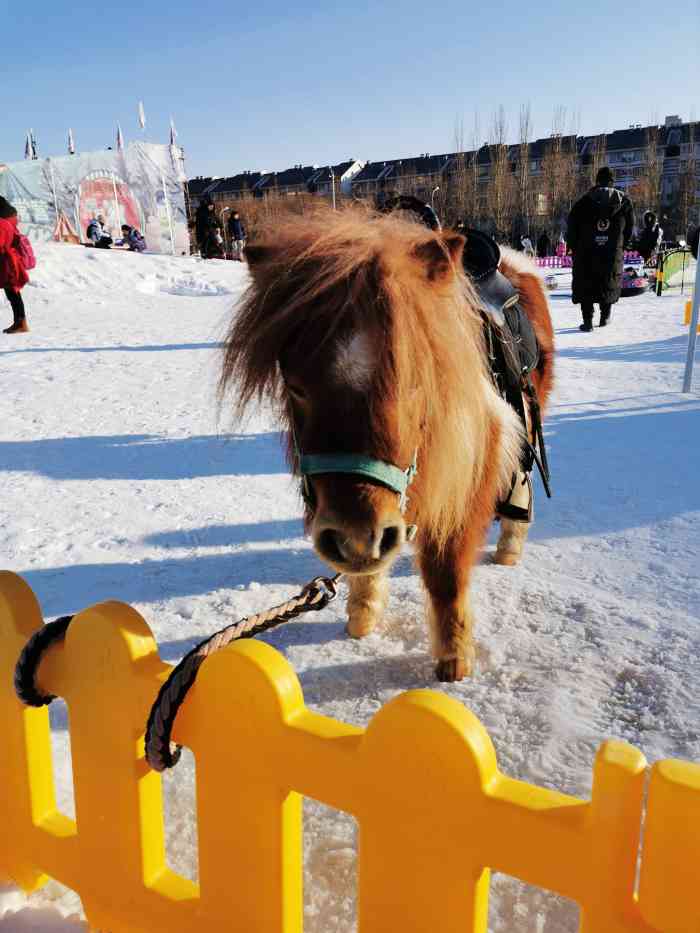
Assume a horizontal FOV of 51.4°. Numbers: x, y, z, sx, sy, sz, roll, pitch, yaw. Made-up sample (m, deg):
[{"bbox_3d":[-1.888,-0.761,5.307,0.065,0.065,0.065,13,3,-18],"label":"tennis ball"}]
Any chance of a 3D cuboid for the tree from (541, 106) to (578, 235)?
[{"bbox_3d":[18.775,-25.715,65.498,3.550,12.480,3.550,-1,17,0],"label":"tree"}]

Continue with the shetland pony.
[{"bbox_3d":[0.233,-0.086,1.891,0.500,1.060,1.360,6,18,22],"label":"shetland pony"}]

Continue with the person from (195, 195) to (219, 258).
[{"bbox_3d":[-4.284,-7.155,21.730,0.420,1.700,0.600,15,23,43],"label":"person"}]

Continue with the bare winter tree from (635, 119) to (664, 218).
[{"bbox_3d":[26.836,-25.215,65.708,2.610,11.020,2.610,-1,17,0],"label":"bare winter tree"}]

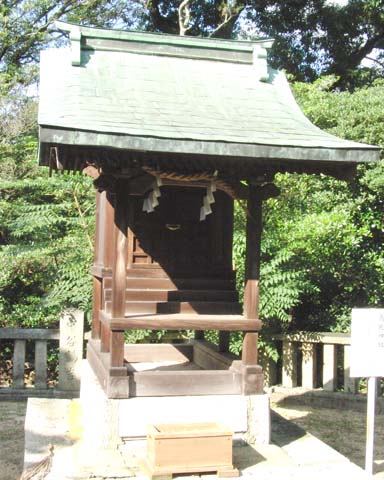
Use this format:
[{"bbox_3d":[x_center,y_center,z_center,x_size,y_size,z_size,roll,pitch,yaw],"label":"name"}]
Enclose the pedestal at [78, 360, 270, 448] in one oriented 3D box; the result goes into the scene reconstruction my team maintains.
[{"bbox_3d":[-0.274,1.569,6.874,1.427,0.411,2.238,2,-2,-13],"label":"pedestal"}]

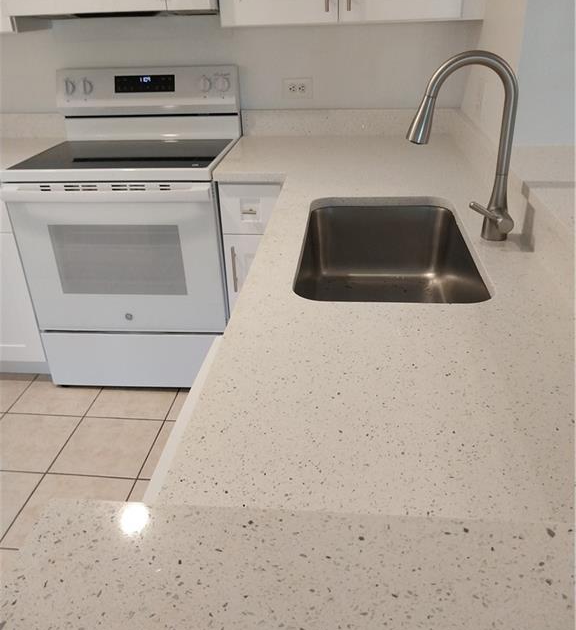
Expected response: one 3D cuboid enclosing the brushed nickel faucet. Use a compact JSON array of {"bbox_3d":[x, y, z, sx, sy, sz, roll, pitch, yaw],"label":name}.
[{"bbox_3d":[0.377,-0.342,1.222,0.247,0.395,0.097,-2,28,0],"label":"brushed nickel faucet"}]

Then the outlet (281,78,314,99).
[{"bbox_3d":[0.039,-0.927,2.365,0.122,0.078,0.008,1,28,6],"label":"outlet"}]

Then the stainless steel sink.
[{"bbox_3d":[0.233,-0.064,1.400,0.396,0.225,0.671,1,28,6],"label":"stainless steel sink"}]

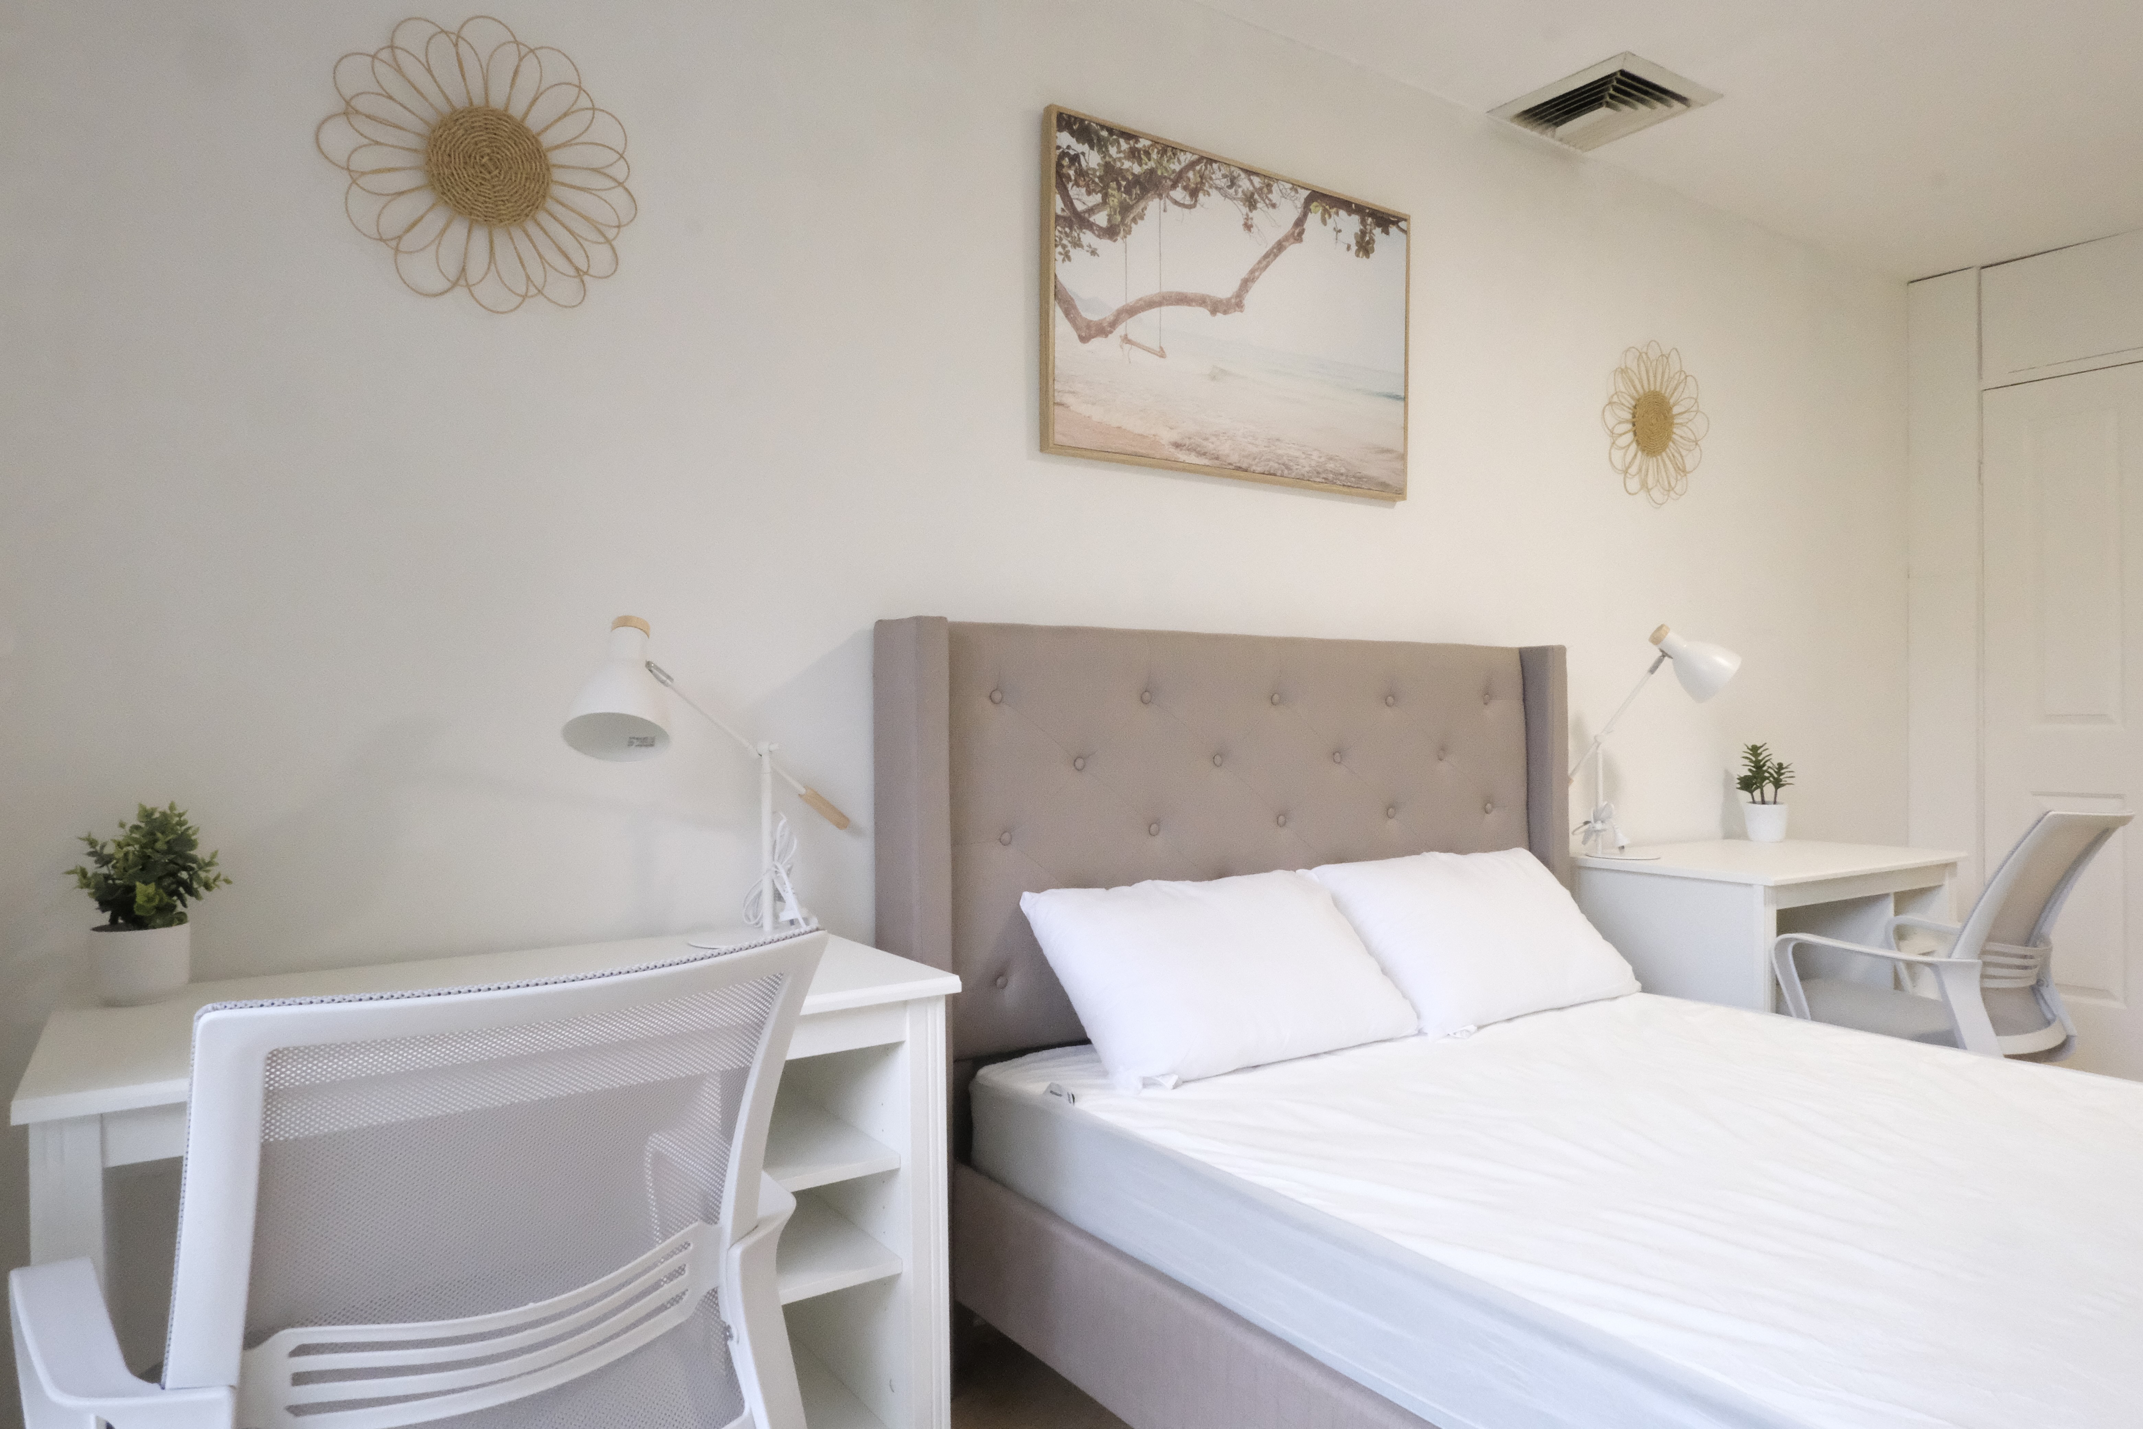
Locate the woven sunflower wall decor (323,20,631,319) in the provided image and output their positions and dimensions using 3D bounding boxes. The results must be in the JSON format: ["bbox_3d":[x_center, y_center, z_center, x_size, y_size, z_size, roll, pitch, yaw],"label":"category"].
[{"bbox_3d":[-0.812,-0.762,1.901,0.415,0.405,0.035,0,0,-34],"label":"woven sunflower wall decor"}]

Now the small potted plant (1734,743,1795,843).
[{"bbox_3d":[1.839,0.208,3.627,0.125,0.250,0.125,0,0,-34],"label":"small potted plant"}]

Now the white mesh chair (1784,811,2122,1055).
[{"bbox_3d":[1.686,0.614,2.675,0.580,0.905,0.580,0,0,-34],"label":"white mesh chair"}]

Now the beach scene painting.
[{"bbox_3d":[0.334,-0.762,2.682,0.905,0.605,0.040,0,0,-34],"label":"beach scene painting"}]

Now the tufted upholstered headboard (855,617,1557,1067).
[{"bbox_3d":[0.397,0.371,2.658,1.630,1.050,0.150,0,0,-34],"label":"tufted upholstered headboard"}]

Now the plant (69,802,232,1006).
[{"bbox_3d":[-1.096,0.221,1.628,0.155,0.222,0.155,0,0,-34],"label":"plant"}]

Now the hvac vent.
[{"bbox_3d":[1.175,-1.340,3.021,0.352,0.030,0.348,0,0,-34],"label":"hvac vent"}]

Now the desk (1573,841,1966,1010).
[{"bbox_3d":[1.654,0.698,3.265,0.930,0.730,0.510,0,0,-36],"label":"desk"}]

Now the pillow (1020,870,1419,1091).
[{"bbox_3d":[0.267,0.426,2.343,0.650,0.420,0.160,0,-42,-34],"label":"pillow"}]

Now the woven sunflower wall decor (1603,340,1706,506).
[{"bbox_3d":[1.482,-0.733,3.464,0.420,0.410,0.035,0,0,-34],"label":"woven sunflower wall decor"}]

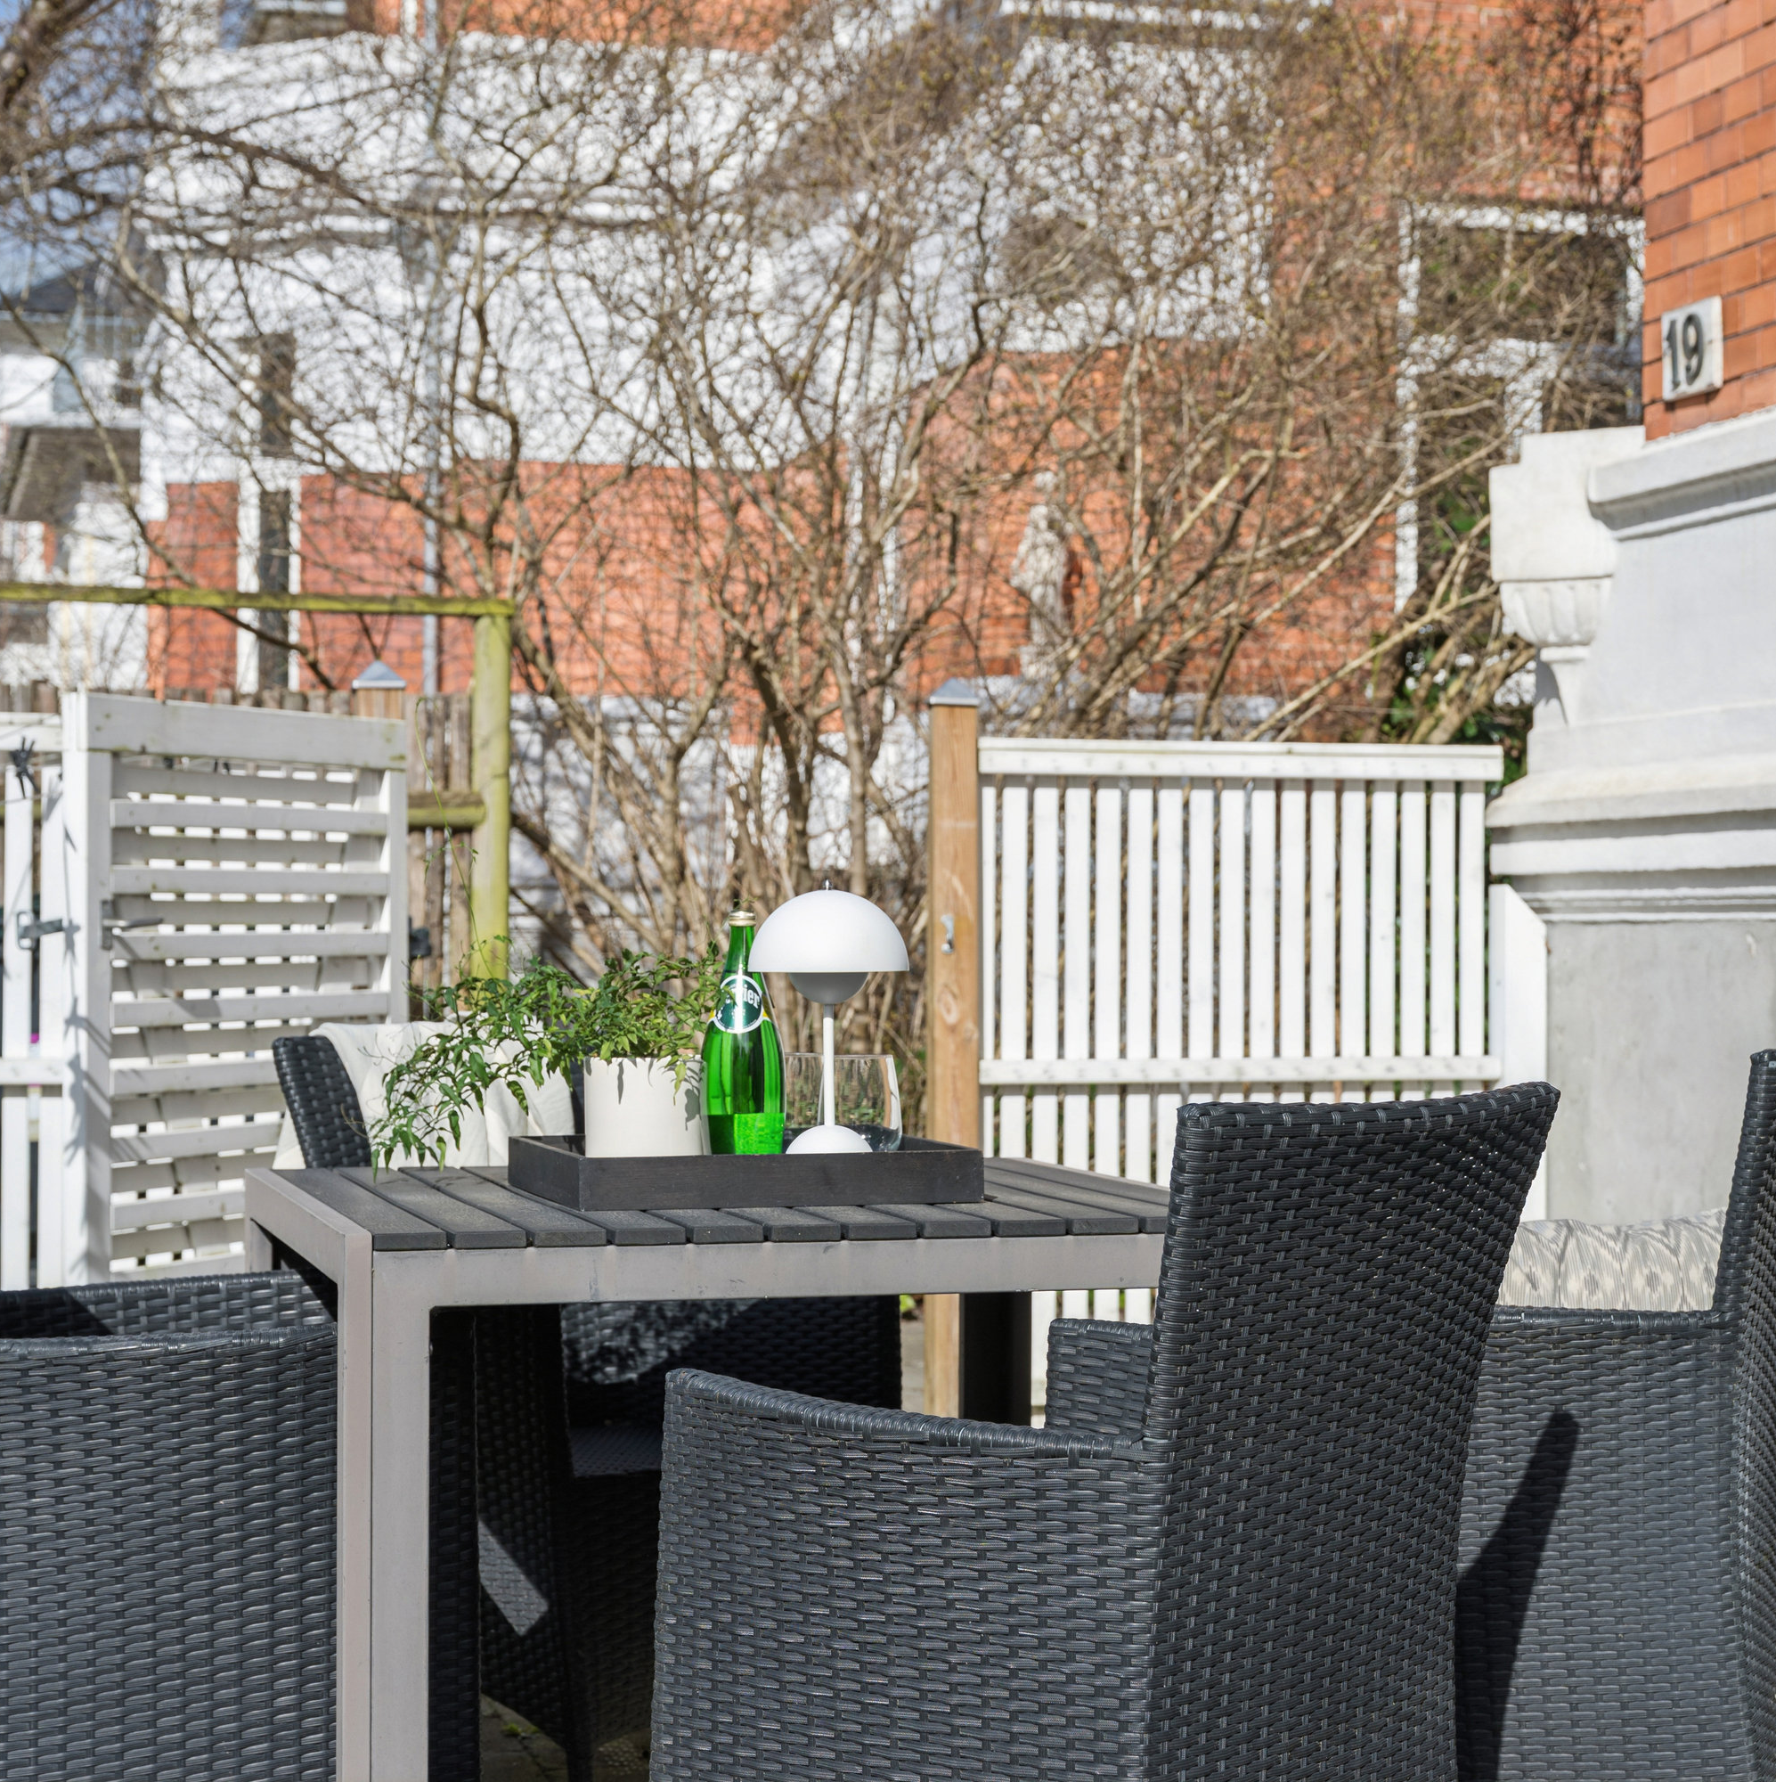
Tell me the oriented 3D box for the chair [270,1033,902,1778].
[{"bbox_3d":[-0.401,0.612,4.530,0.620,0.860,0.570,0,-1,44],"label":"chair"}]

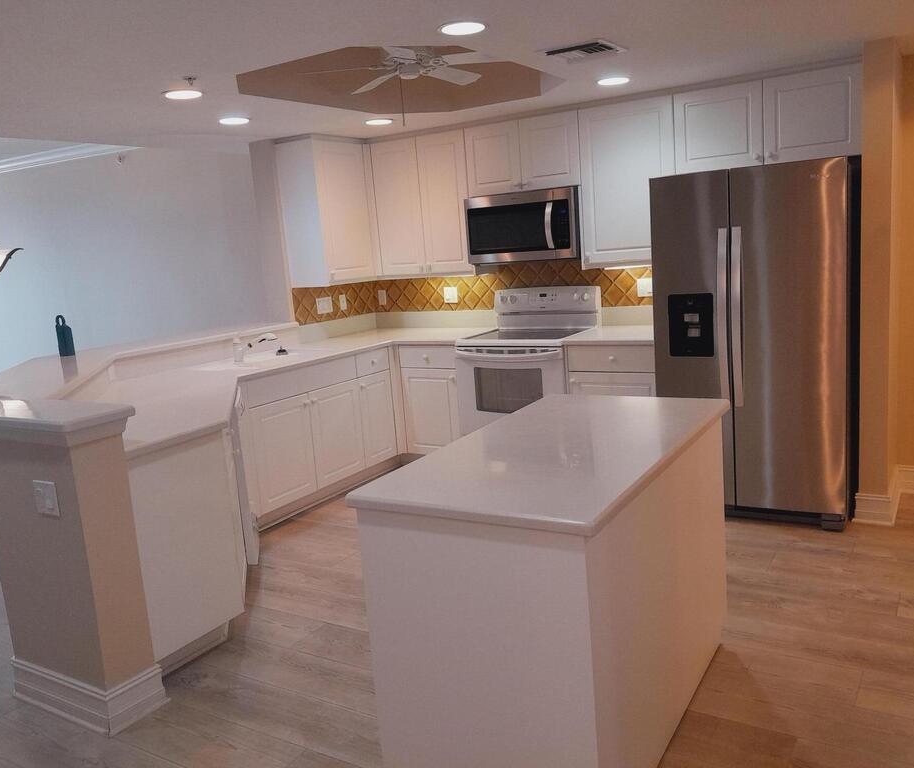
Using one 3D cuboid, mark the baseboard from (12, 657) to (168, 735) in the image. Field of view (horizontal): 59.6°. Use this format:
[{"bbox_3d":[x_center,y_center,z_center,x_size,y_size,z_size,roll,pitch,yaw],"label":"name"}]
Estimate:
[{"bbox_3d":[-1.360,1.083,2.937,0.590,0.155,0.255,2,12,32],"label":"baseboard"}]

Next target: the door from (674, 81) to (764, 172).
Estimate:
[{"bbox_3d":[1.405,-1.371,4.302,0.468,0.435,0.030,2,12,32],"label":"door"}]

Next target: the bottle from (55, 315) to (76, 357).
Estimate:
[{"bbox_3d":[-2.180,-0.268,4.435,0.082,0.235,0.082,2,12,32],"label":"bottle"}]

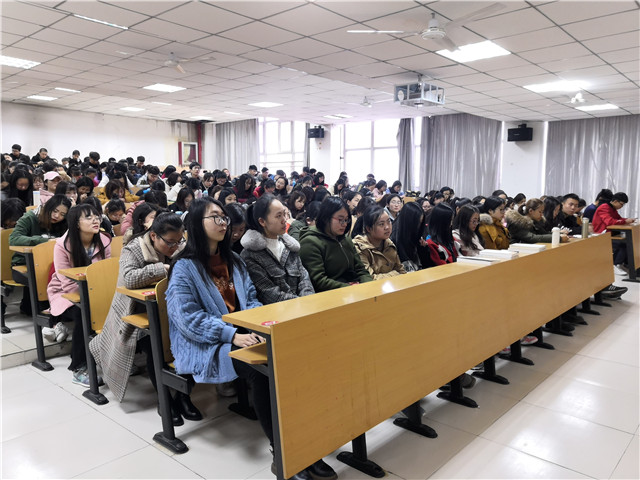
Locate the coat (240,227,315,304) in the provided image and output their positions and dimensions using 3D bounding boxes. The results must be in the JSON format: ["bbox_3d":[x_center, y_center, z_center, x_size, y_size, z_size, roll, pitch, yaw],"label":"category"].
[{"bbox_3d":[-0.220,0.220,2.865,0.420,0.600,0.470,5,8,42],"label":"coat"}]

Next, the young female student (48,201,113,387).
[{"bbox_3d":[-1.664,0.338,3.620,0.610,1.220,0.450,6,8,42],"label":"young female student"}]

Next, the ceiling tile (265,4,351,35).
[{"bbox_3d":[-0.093,-1.815,4.130,0.600,0.020,0.600,5,8,42],"label":"ceiling tile"}]

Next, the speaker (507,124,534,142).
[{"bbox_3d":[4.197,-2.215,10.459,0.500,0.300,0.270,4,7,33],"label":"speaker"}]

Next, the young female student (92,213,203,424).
[{"bbox_3d":[-1.018,0.428,2.989,0.760,1.180,0.550,5,8,42],"label":"young female student"}]

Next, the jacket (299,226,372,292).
[{"bbox_3d":[0.103,0.225,3.232,0.500,0.620,0.490,6,8,42],"label":"jacket"}]

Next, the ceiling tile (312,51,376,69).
[{"bbox_3d":[0.267,-1.955,5.411,0.600,0.025,0.600,6,8,42],"label":"ceiling tile"}]

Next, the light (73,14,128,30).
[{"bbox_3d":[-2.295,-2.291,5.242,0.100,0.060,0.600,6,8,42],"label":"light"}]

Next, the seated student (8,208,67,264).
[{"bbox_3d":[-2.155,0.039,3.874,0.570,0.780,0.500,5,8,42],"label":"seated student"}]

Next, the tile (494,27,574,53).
[{"bbox_3d":[2.008,-1.868,4.662,0.600,0.025,0.600,6,8,42],"label":"tile"}]

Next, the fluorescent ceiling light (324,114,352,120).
[{"bbox_3d":[0.471,-3.138,12.716,0.600,0.050,0.600,5,8,42],"label":"fluorescent ceiling light"}]

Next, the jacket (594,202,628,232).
[{"bbox_3d":[4.353,-0.251,7.510,0.520,0.600,0.500,5,8,42],"label":"jacket"}]

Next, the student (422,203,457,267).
[{"bbox_3d":[1.140,0.268,4.401,0.620,1.190,0.440,5,8,37],"label":"student"}]

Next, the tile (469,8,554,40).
[{"bbox_3d":[1.601,-1.823,4.214,0.600,0.020,0.600,5,8,42],"label":"tile"}]

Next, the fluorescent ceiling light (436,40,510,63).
[{"bbox_3d":[1.562,-1.920,5.059,0.600,0.050,0.600,6,8,42],"label":"fluorescent ceiling light"}]

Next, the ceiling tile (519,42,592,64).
[{"bbox_3d":[2.409,-1.915,5.106,0.600,0.025,0.600,6,8,42],"label":"ceiling tile"}]

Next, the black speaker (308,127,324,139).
[{"bbox_3d":[-0.099,-3.038,14.147,0.440,0.290,0.260,5,8,42],"label":"black speaker"}]

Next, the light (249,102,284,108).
[{"bbox_3d":[-1.124,-2.874,10.581,0.600,0.050,0.600,6,8,42],"label":"light"}]

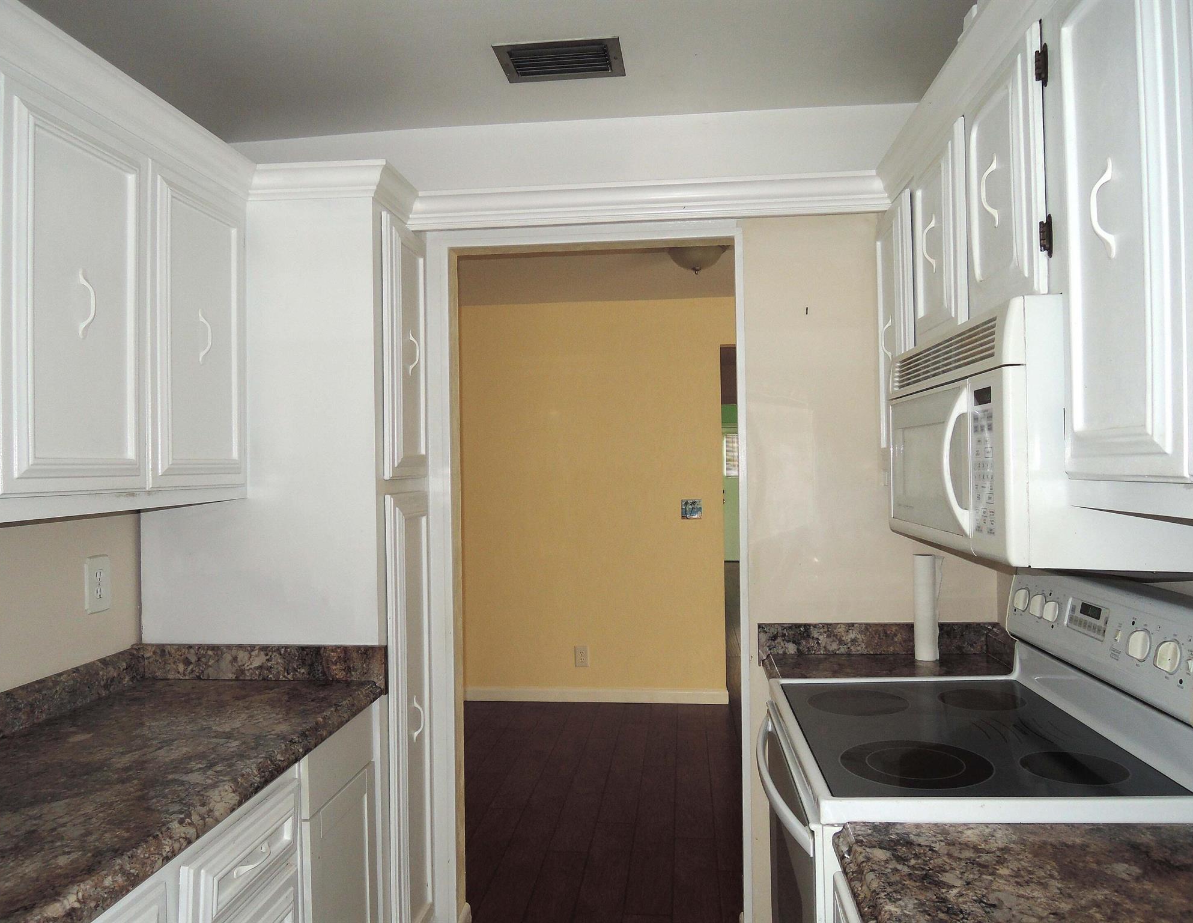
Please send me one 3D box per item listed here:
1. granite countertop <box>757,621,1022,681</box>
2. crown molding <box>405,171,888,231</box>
[{"bbox_3d":[0.760,0.504,2.165,0.648,0.121,0.390,-1,0,6],"label":"granite countertop"},{"bbox_3d":[0.117,-0.689,2.247,1.295,0.073,0.108,-1,0,6],"label":"crown molding"}]

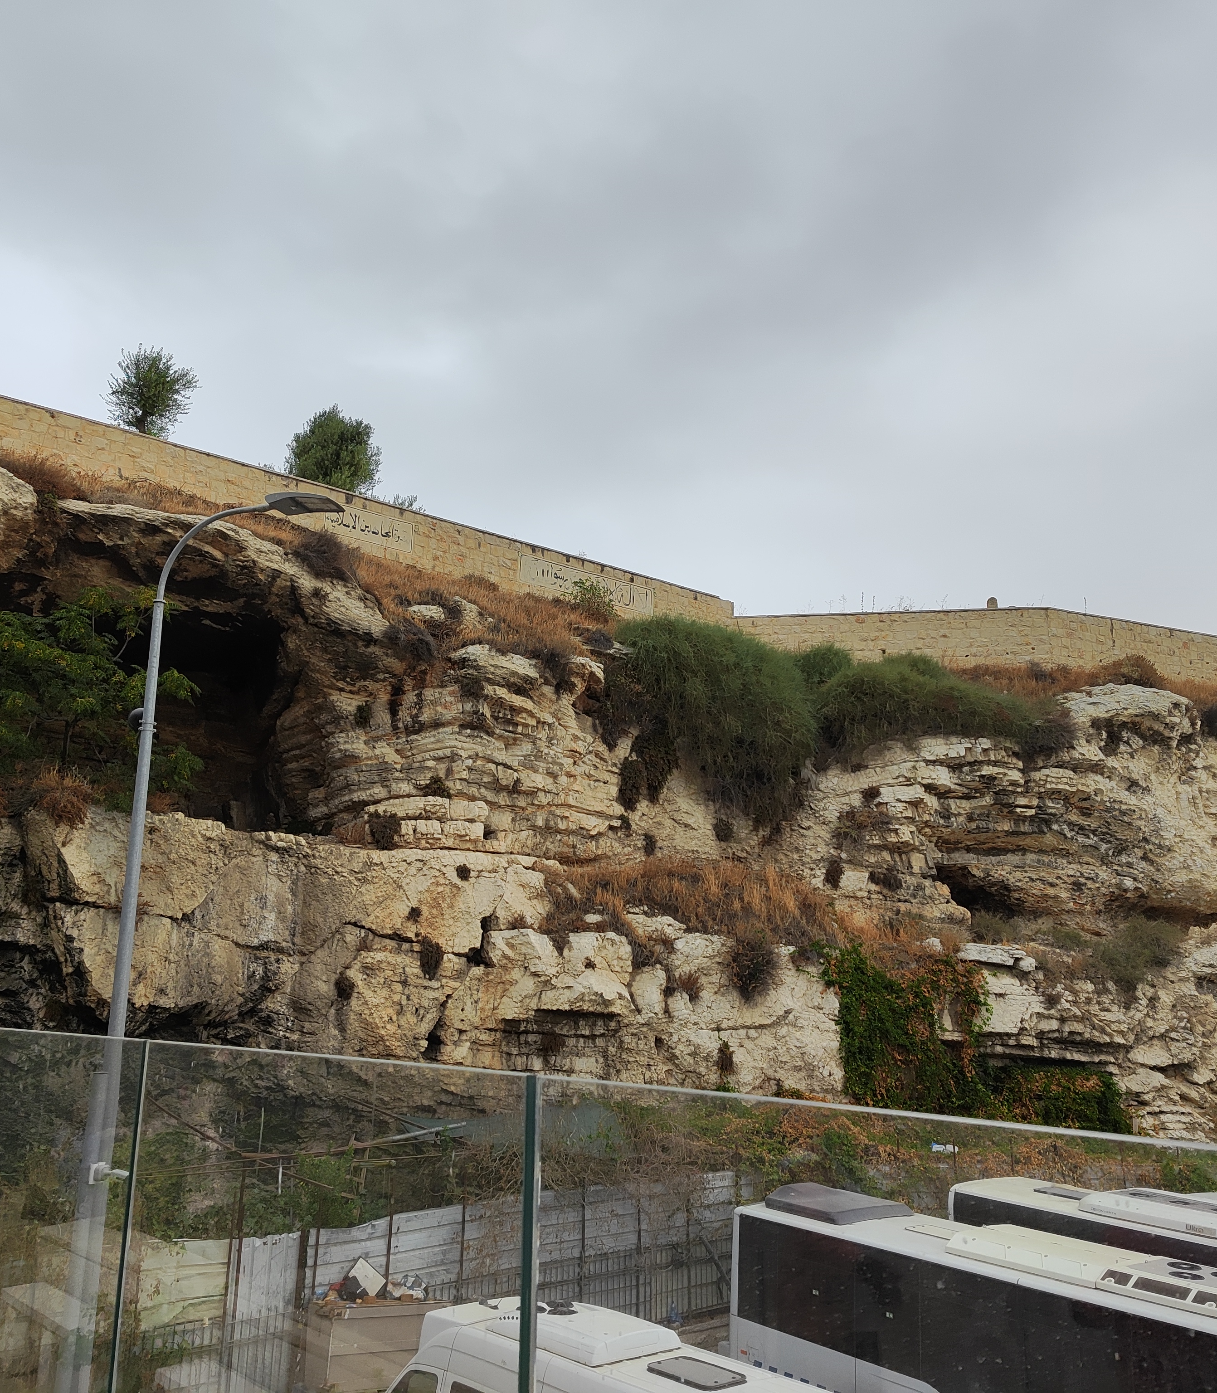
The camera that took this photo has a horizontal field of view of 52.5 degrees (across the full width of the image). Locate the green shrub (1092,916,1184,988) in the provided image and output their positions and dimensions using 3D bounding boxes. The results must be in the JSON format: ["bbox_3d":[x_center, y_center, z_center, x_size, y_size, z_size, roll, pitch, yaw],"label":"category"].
[{"bbox_3d":[15.218,7.343,35.500,2.390,1.990,2.030,-5,-14,23],"label":"green shrub"}]

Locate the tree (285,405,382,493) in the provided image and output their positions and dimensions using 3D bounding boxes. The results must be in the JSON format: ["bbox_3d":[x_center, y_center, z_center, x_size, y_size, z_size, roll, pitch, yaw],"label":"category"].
[{"bbox_3d":[-7.605,-6.644,33.961,2.550,2.430,2.420,3,-13,-12],"label":"tree"}]

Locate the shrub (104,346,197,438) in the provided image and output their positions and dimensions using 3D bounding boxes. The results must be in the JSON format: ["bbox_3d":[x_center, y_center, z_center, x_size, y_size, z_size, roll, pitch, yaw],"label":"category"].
[{"bbox_3d":[-11.470,-7.531,30.972,2.190,2.240,2.080,6,-14,-20],"label":"shrub"}]

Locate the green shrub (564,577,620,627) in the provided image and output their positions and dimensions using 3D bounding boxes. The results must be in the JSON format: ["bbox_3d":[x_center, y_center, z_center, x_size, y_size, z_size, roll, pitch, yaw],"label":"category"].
[{"bbox_3d":[-0.469,-2.770,36.300,1.660,1.400,1.410,1,-13,-1],"label":"green shrub"}]

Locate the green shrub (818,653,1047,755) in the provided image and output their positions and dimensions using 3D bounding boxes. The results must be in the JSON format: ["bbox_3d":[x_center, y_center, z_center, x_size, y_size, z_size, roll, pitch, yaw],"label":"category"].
[{"bbox_3d":[9.628,0.238,37.000,6.570,2.910,3.290,-1,-13,6],"label":"green shrub"}]

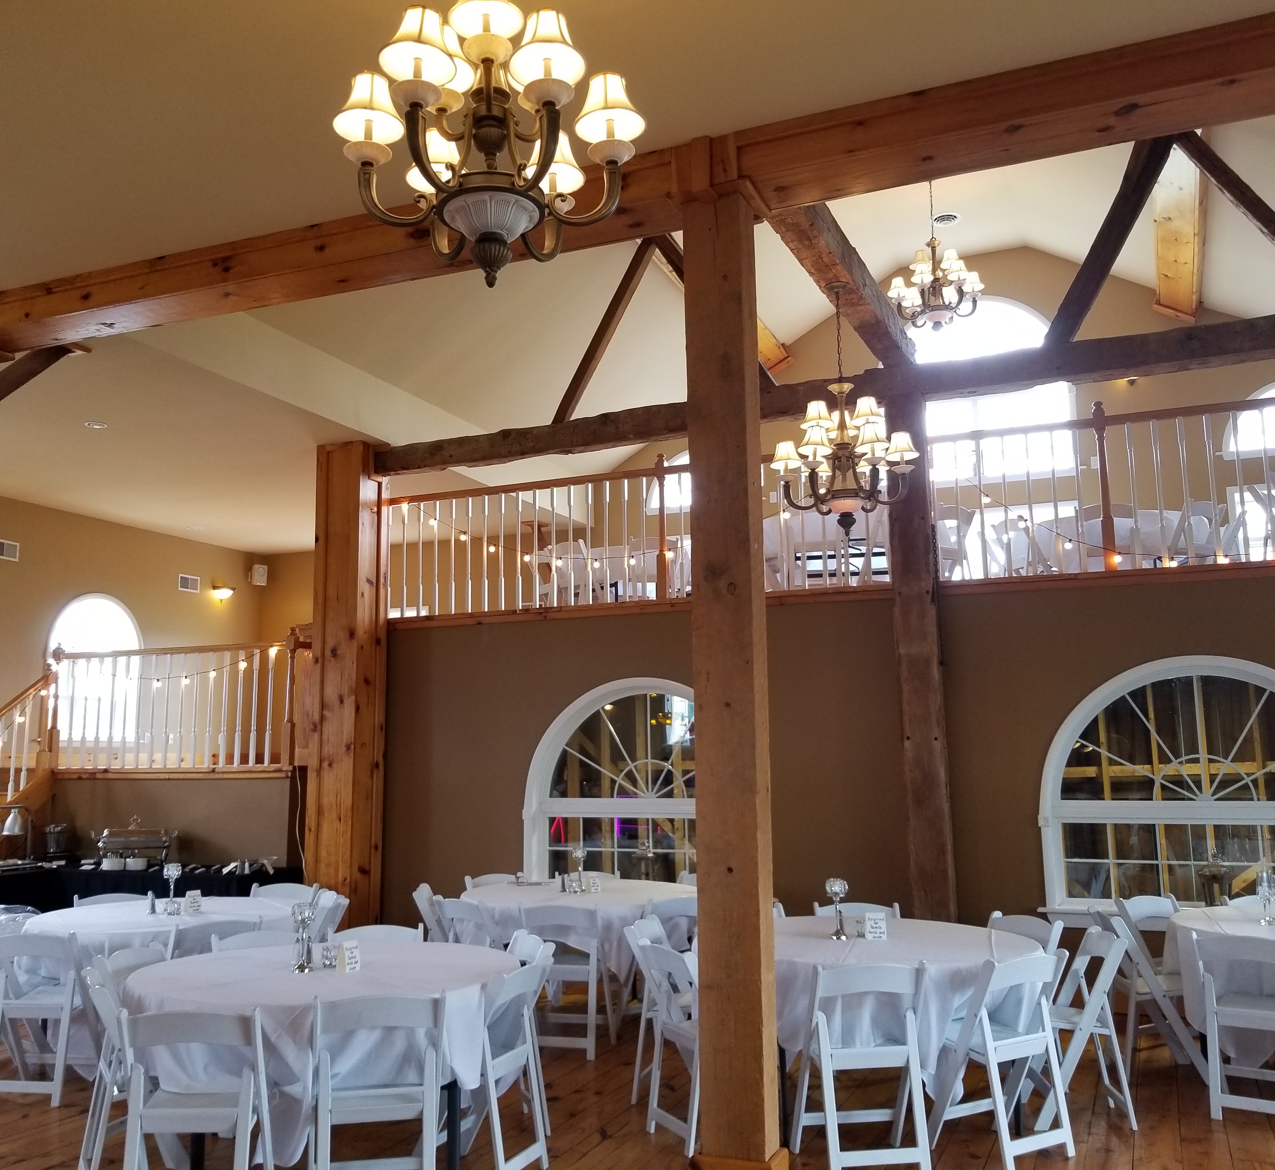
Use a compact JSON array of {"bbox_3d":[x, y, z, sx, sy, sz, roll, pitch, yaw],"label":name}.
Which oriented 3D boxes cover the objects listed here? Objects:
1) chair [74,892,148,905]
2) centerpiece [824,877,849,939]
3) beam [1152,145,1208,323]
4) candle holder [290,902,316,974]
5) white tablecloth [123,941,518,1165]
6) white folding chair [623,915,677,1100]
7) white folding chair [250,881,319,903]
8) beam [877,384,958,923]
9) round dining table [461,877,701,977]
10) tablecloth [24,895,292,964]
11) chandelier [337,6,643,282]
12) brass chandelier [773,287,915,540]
[{"bbox_3d":[-3.150,2.260,7.007,0.445,0.785,0.450,4,-10,-25],"label":"chair"},{"bbox_3d":[0.913,1.459,5.318,0.105,0.285,0.105,-4,-10,22],"label":"centerpiece"},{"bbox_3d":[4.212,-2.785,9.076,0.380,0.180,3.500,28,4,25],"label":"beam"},{"bbox_3d":[-1.318,1.381,4.642,0.105,0.280,0.105,-4,-10,22],"label":"candle holder"},{"bbox_3d":[-1.231,1.906,4.629,1.540,0.765,1.540,-4,-9,22],"label":"white tablecloth"},{"bbox_3d":[0.226,2.027,5.580,0.470,0.780,0.450,-4,-9,19],"label":"white folding chair"},{"bbox_3d":[-2.376,2.370,7.563,0.450,0.780,0.470,-1,-9,3],"label":"white folding chair"},{"bbox_3d":[1.878,0.662,7.762,0.250,4.120,0.250,-4,-10,22],"label":"beam"},{"bbox_3d":[-0.394,2.313,7.279,1.550,0.760,1.550,-1,-9,0],"label":"round dining table"},{"bbox_3d":[-2.572,2.179,6.387,1.540,0.765,1.540,-4,-9,22],"label":"tablecloth"},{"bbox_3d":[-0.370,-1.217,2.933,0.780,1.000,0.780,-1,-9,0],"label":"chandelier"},{"bbox_3d":[1.137,-0.989,6.521,0.810,1.442,0.810,-4,-10,22],"label":"brass chandelier"}]

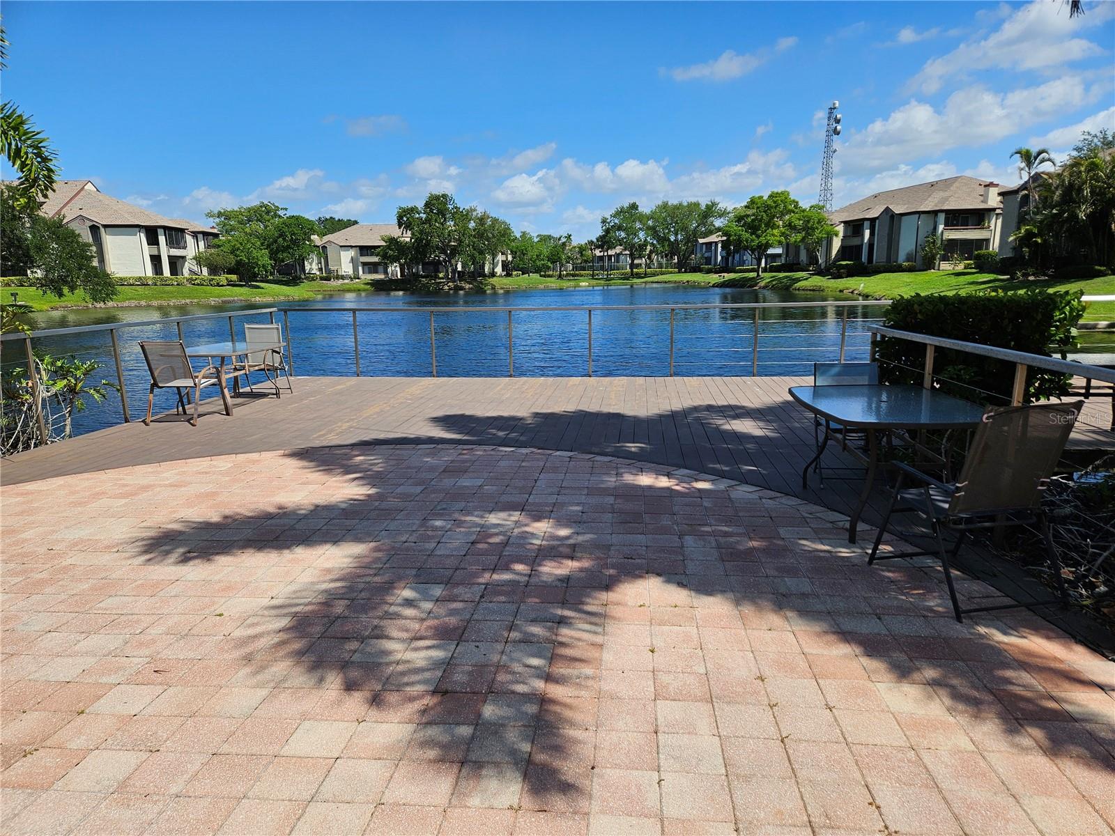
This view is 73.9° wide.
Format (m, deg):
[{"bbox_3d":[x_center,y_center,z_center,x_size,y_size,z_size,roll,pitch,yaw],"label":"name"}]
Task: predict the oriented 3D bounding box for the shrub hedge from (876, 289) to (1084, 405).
[{"bbox_3d":[3.566,-0.521,6.400,1.450,1.150,0.800,0,12,7],"label":"shrub hedge"}]

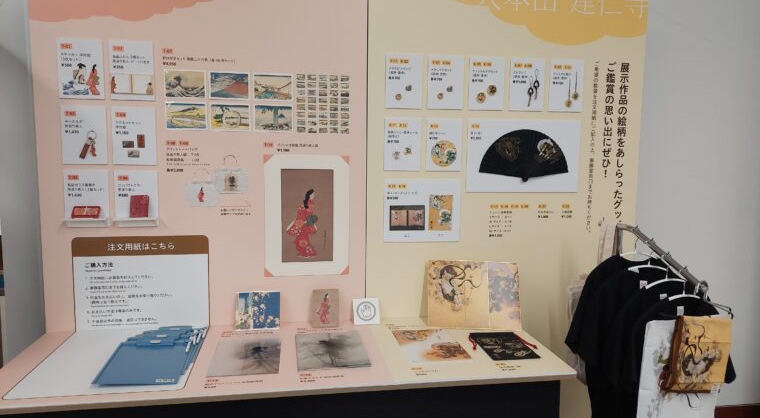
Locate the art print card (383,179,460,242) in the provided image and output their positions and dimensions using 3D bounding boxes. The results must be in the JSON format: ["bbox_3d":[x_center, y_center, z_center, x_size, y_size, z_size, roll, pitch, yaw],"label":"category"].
[{"bbox_3d":[0.175,0.009,2.150,0.317,0.257,0.010,0,6,-9],"label":"art print card"}]

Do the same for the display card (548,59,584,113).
[{"bbox_3d":[0.777,-0.508,2.188,0.150,0.212,0.010,0,6,-9],"label":"display card"}]

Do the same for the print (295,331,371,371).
[{"bbox_3d":[-0.169,0.483,1.816,0.230,0.010,0.328,0,7,-9],"label":"print"}]

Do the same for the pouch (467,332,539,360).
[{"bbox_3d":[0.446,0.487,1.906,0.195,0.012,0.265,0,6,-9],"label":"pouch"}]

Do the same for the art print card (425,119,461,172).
[{"bbox_3d":[0.262,-0.257,2.133,0.150,0.212,0.010,0,6,-9],"label":"art print card"}]

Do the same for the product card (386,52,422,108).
[{"bbox_3d":[0.096,-0.502,2.079,0.150,0.212,0.010,0,6,-9],"label":"product card"}]

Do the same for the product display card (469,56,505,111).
[{"bbox_3d":[0.435,-0.505,2.133,0.150,0.212,0.010,0,6,-9],"label":"product display card"}]

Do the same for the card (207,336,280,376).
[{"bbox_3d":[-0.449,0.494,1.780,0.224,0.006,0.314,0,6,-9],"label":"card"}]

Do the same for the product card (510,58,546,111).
[{"bbox_3d":[0.607,-0.506,2.161,0.150,0.212,0.010,0,6,-9],"label":"product card"}]

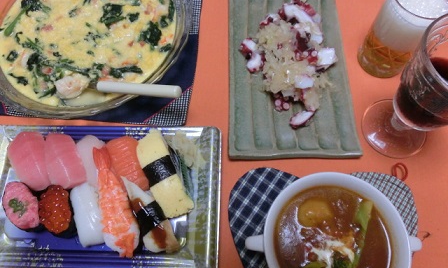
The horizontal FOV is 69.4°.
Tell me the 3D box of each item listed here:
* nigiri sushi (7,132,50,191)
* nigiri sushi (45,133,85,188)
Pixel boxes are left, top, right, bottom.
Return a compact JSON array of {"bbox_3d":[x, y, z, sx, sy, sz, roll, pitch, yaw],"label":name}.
[{"bbox_3d":[-0.177,0.028,0.317,0.033,0.031,0.059,-26,69,-10],"label":"nigiri sushi"},{"bbox_3d":[-0.148,0.029,0.316,0.032,0.031,0.057,-23,69,-8],"label":"nigiri sushi"}]

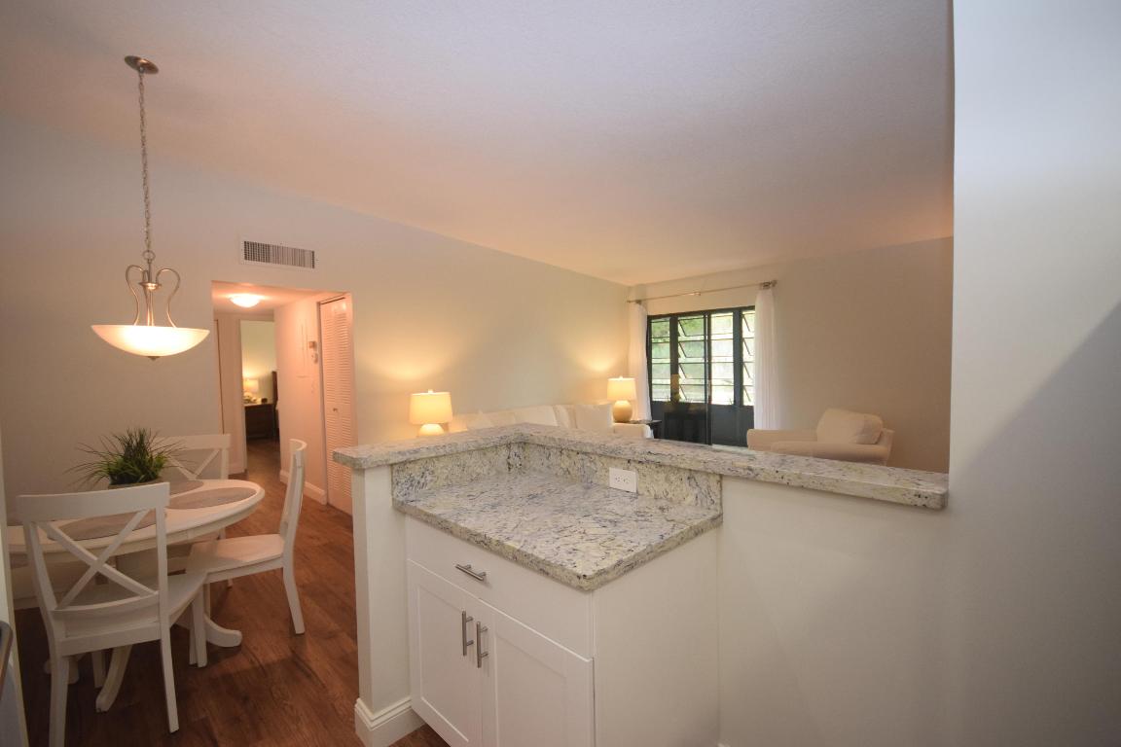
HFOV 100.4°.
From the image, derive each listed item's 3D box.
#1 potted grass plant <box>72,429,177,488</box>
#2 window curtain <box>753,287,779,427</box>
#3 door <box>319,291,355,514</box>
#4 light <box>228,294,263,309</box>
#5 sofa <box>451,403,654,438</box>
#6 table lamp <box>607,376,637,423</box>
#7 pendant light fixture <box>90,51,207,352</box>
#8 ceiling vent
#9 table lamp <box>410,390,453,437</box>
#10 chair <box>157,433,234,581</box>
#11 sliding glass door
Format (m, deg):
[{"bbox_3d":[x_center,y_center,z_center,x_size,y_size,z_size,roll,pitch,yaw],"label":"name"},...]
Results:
[{"bbox_3d":[-2.134,0.472,2.303,0.390,0.350,0.400,0,2,43],"label":"potted grass plant"},{"bbox_3d":[2.542,0.063,5.766,0.280,2.270,0.130,0,2,44],"label":"window curtain"},{"bbox_3d":[-2.198,0.329,4.580,0.630,2.030,0.040,0,2,43],"label":"door"},{"bbox_3d":[-2.960,-0.666,4.399,0.290,0.100,0.290,0,2,44],"label":"light"},{"bbox_3d":[-0.032,0.860,5.287,0.970,0.840,2.230,0,2,44],"label":"sofa"},{"bbox_3d":[0.857,0.353,6.401,0.400,0.625,0.400,-1,1,0],"label":"table lamp"},{"bbox_3d":[-1.985,-0.773,2.247,0.430,1.405,0.430,0,2,44],"label":"pendant light fixture"},{"bbox_3d":[-2.304,-0.972,3.844,0.030,0.190,0.540,0,2,43],"label":"ceiling vent"},{"bbox_3d":[-1.201,0.461,4.374,0.390,0.625,0.390,0,2,43],"label":"table lamp"},{"bbox_3d":[-2.277,0.904,2.783,0.460,0.970,0.530,-1,1,-19],"label":"chair"},{"bbox_3d":[2.084,0.176,6.723,1.830,2.080,0.100,0,2,43],"label":"sliding glass door"}]

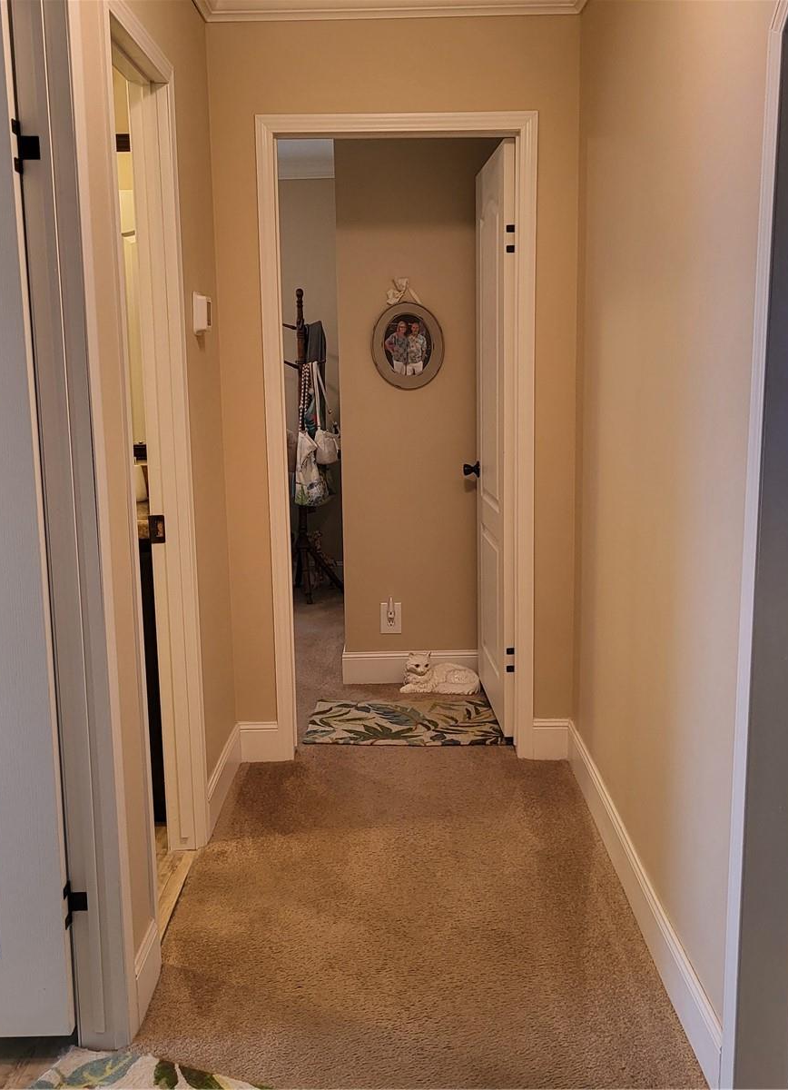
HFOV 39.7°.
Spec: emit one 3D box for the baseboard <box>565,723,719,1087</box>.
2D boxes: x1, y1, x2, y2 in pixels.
[{"bbox_3d":[0.598,0.807,2.873,0.016,0.135,1.744,-1,10,0],"label":"baseboard"}]

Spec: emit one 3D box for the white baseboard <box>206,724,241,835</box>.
[{"bbox_3d":[-0.530,0.724,3.449,0.016,0.135,0.583,-1,10,0],"label":"white baseboard"}]

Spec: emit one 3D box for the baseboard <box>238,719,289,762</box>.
[{"bbox_3d":[-0.458,0.673,3.728,0.160,0.135,0.016,-1,10,0],"label":"baseboard"}]

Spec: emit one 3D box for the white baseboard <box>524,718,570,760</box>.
[{"bbox_3d":[0.533,0.659,3.725,0.146,0.135,0.016,-1,10,0],"label":"white baseboard"}]

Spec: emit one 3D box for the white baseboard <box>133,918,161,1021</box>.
[{"bbox_3d":[-0.531,0.916,2.356,0.016,0.135,0.199,-1,10,0],"label":"white baseboard"}]

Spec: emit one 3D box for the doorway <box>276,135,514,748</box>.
[{"bbox_3d":[0.026,-0.280,3.615,0.753,2.036,0.120,-1,10,0],"label":"doorway"}]

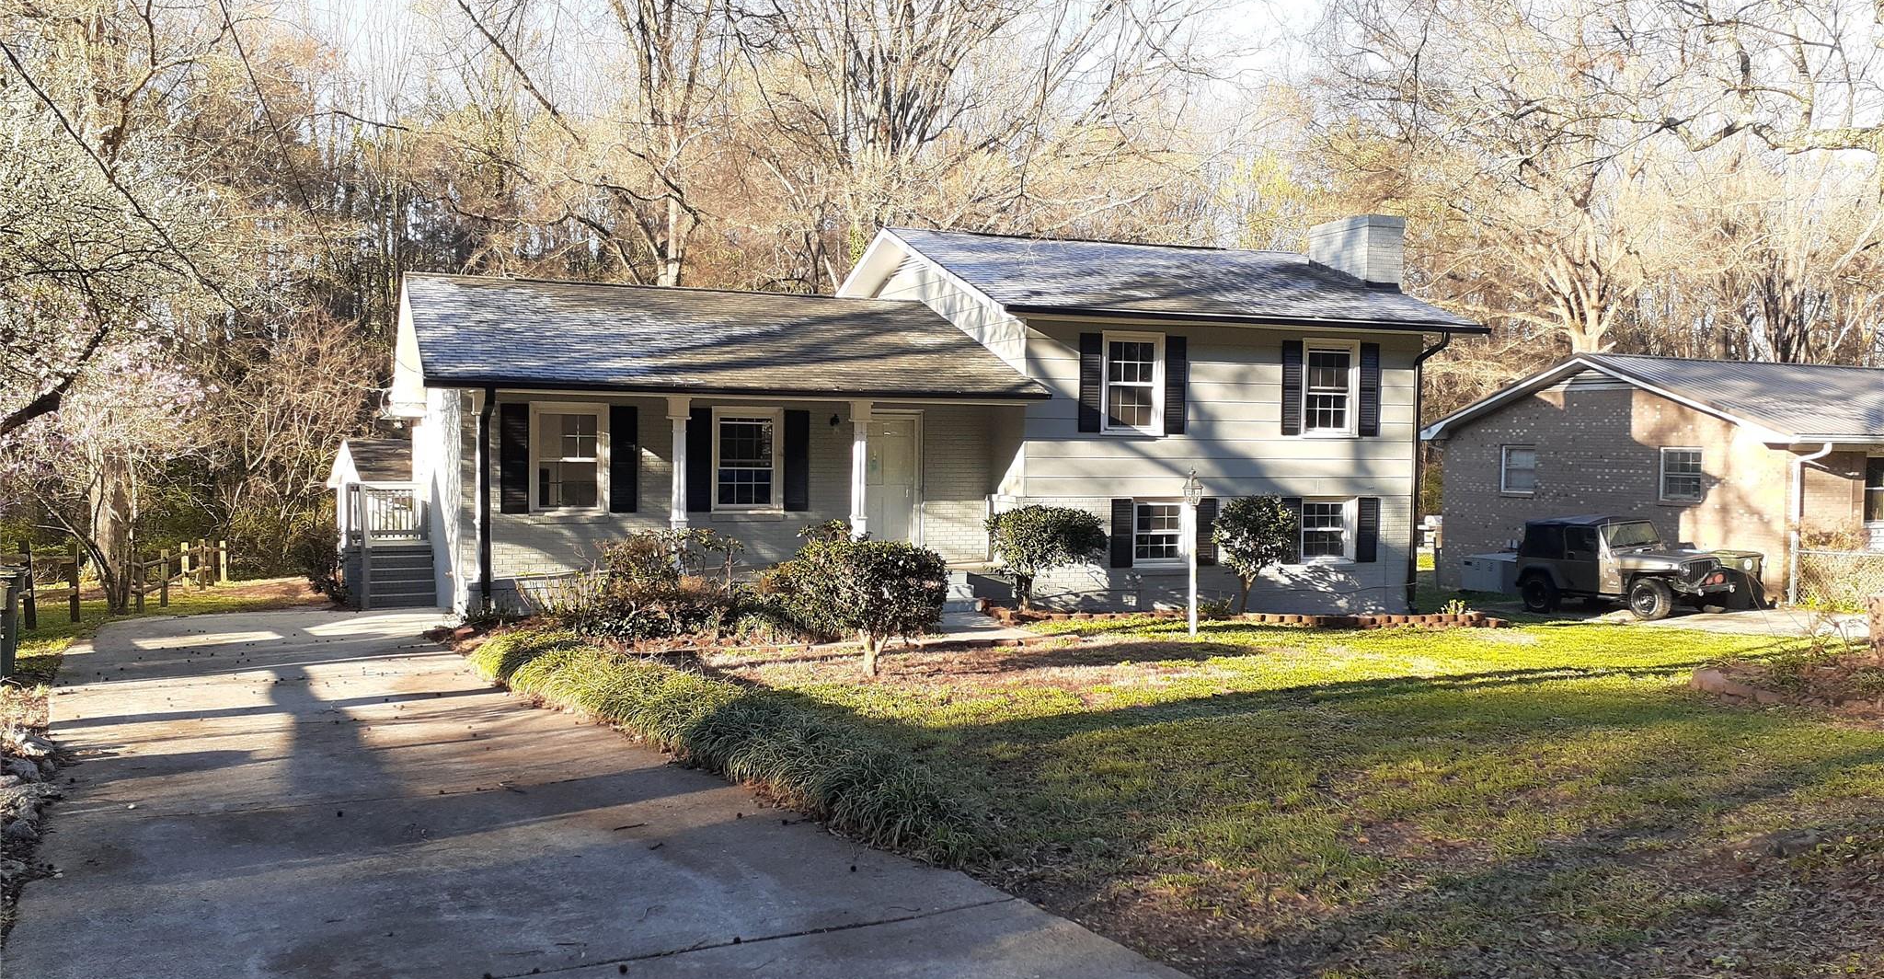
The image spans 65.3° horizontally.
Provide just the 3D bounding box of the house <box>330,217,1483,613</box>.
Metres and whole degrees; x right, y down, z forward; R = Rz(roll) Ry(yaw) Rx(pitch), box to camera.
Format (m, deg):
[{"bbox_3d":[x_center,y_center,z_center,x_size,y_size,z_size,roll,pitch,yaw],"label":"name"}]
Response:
[{"bbox_3d":[-0.484,-1.419,23.412,16.200,6.400,9.400,0,3,-22],"label":"house"}]

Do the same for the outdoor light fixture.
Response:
[{"bbox_3d":[3.164,0.793,18.354,0.225,2.119,0.225,0,3,-22],"label":"outdoor light fixture"}]

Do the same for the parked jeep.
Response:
[{"bbox_3d":[12.450,1.441,27.113,1.760,1.800,3.950,-1,-1,-26],"label":"parked jeep"}]

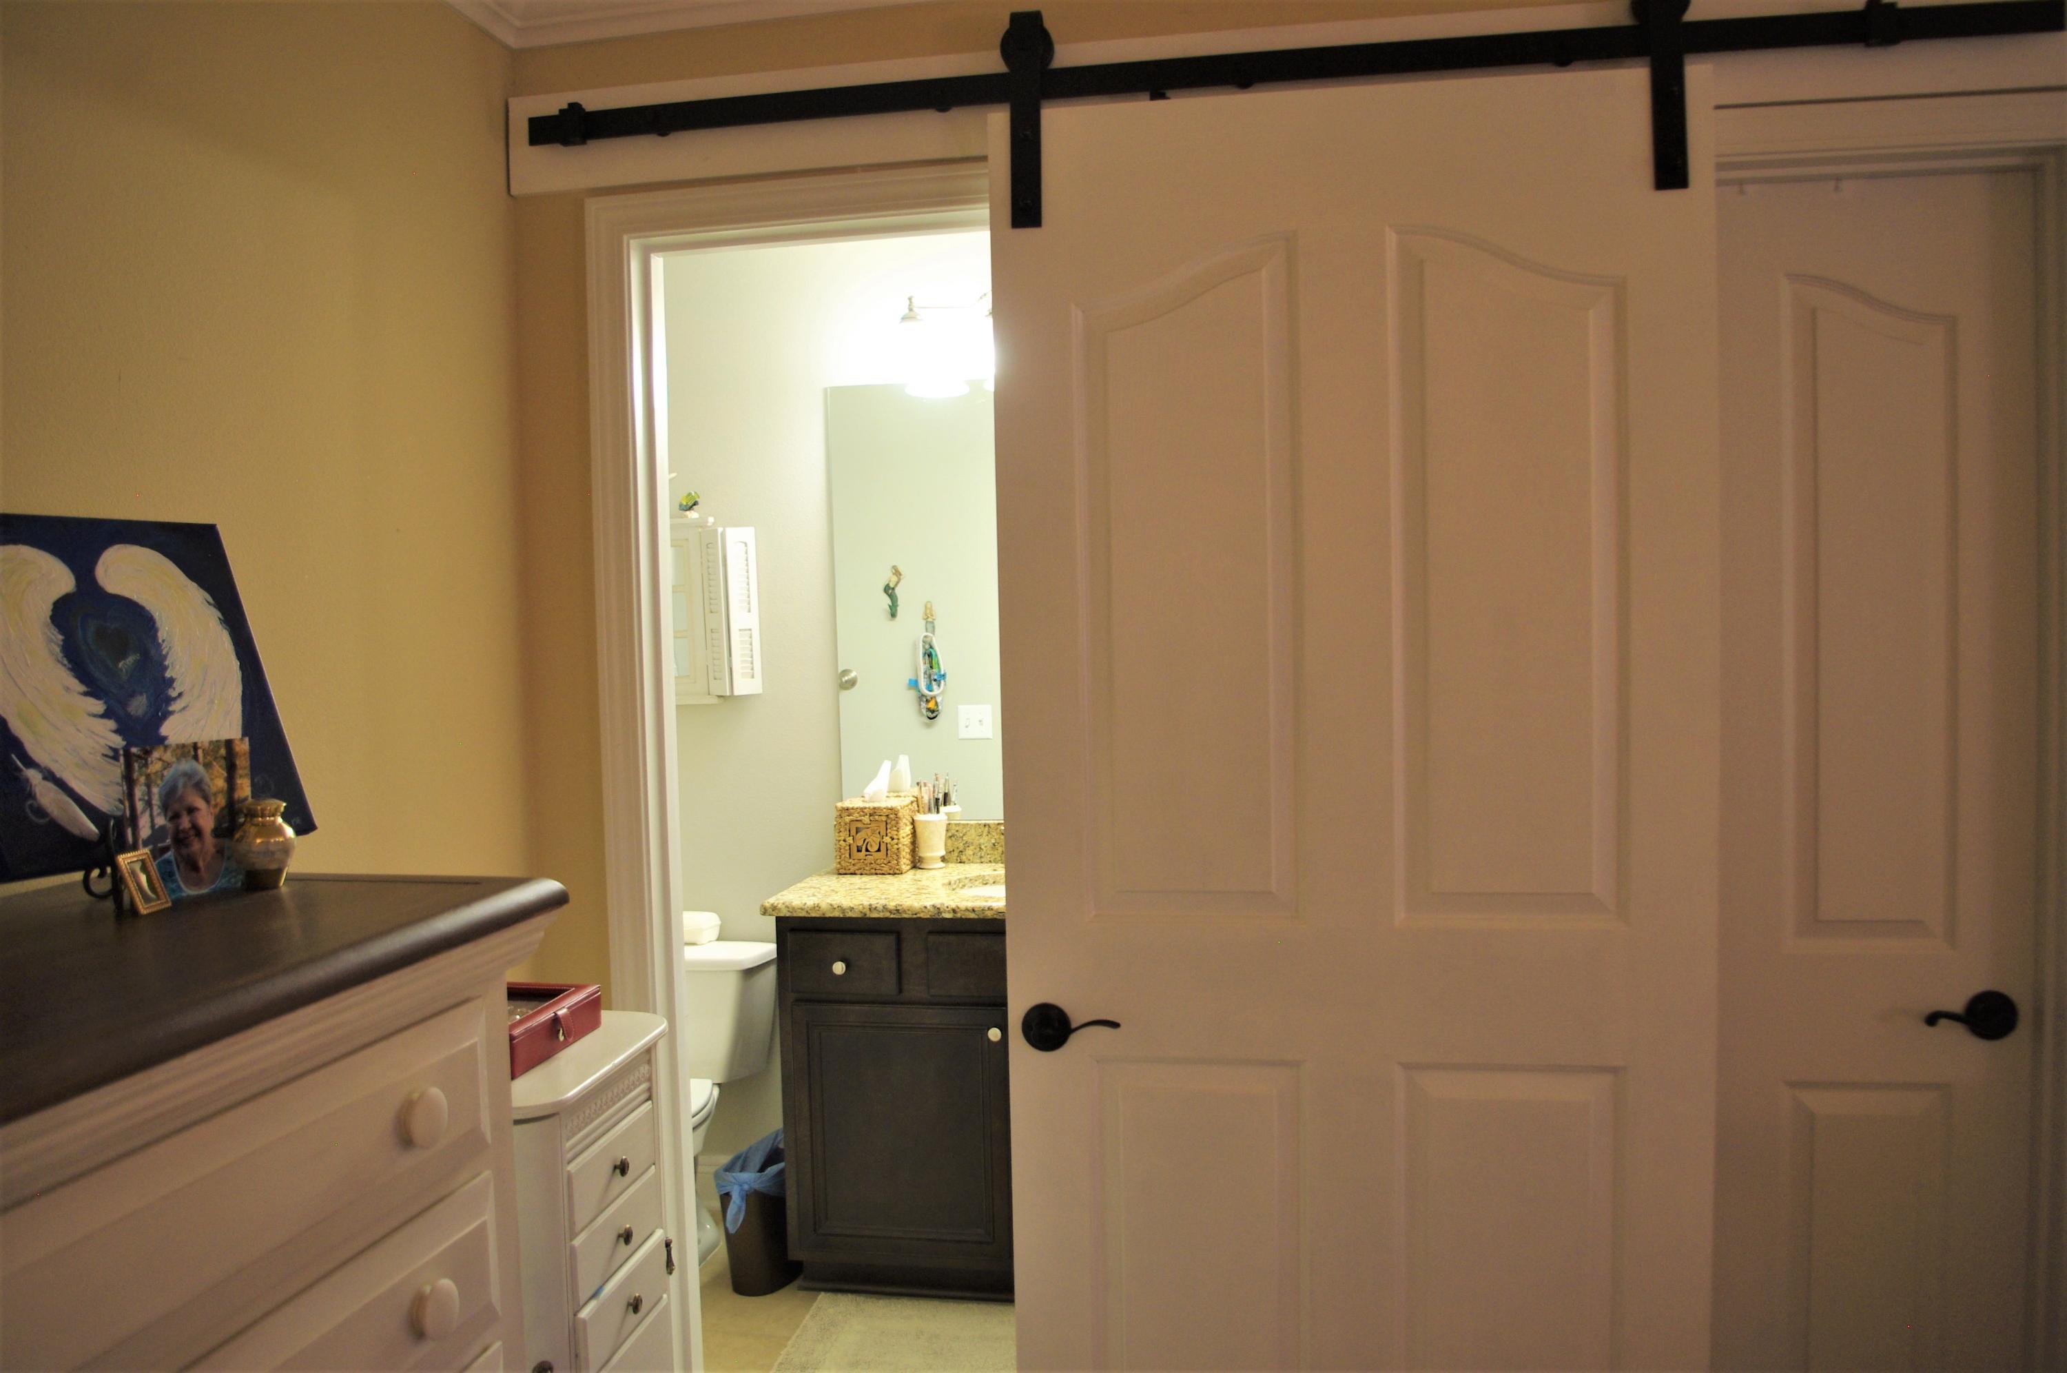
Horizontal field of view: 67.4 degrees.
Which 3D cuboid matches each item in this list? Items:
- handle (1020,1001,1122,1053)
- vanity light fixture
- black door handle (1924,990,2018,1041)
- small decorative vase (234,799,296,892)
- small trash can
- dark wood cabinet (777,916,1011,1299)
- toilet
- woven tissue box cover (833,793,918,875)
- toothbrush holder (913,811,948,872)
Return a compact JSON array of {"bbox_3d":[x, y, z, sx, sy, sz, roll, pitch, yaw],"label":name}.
[{"bbox_3d":[0.047,0.447,2.022,0.133,0.065,0.059,-1,3,10],"label":"handle"},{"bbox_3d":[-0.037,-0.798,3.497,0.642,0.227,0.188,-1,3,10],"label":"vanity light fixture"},{"bbox_3d":[1.204,0.425,1.984,0.135,0.066,0.059,-1,3,10],"label":"black door handle"},{"bbox_3d":[-0.678,0.140,1.365,0.055,0.078,0.055,-1,3,10],"label":"small decorative vase"},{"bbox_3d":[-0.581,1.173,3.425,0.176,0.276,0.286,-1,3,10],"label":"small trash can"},{"bbox_3d":[0.033,0.882,3.417,1.053,0.842,0.513,-1,3,10],"label":"dark wood cabinet"},{"bbox_3d":[-0.894,0.975,3.455,0.464,0.686,0.701,-1,3,10],"label":"toilet"},{"bbox_3d":[-0.362,0.353,3.614,0.151,0.153,0.146,-1,3,10],"label":"woven tissue box cover"},{"bbox_3d":[-0.236,0.363,3.612,0.077,0.128,0.077,-1,3,10],"label":"toothbrush holder"}]

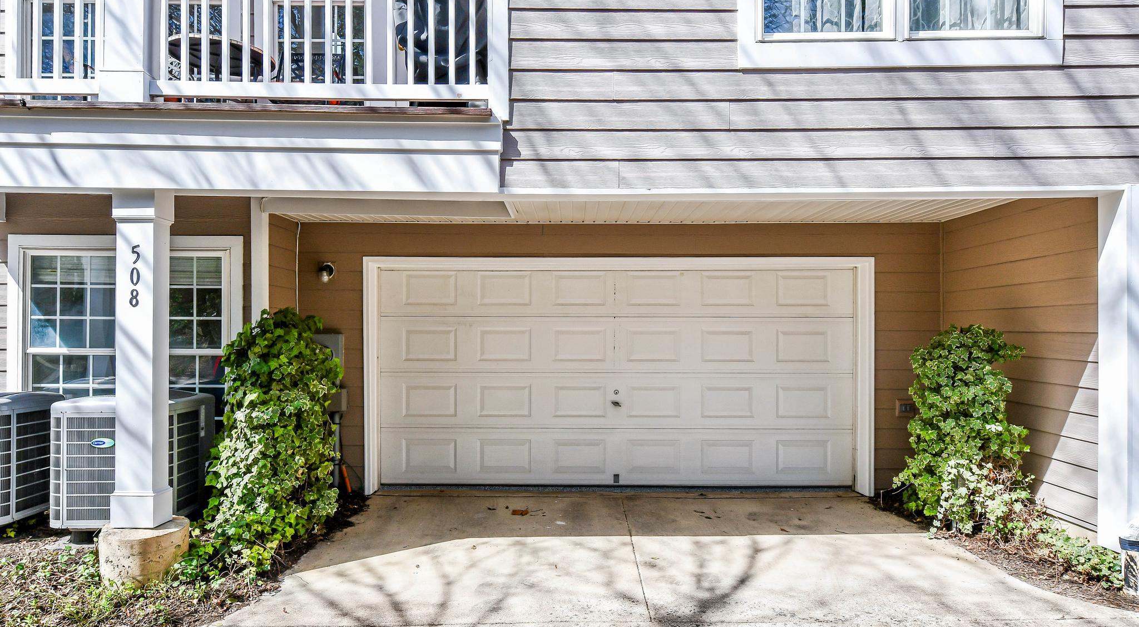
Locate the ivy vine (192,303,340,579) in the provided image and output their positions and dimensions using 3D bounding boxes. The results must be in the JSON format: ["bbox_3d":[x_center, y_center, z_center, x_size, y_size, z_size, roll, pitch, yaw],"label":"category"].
[{"bbox_3d":[-2.240,0.790,4.960,0.980,1.670,0.950,0,0,0],"label":"ivy vine"}]

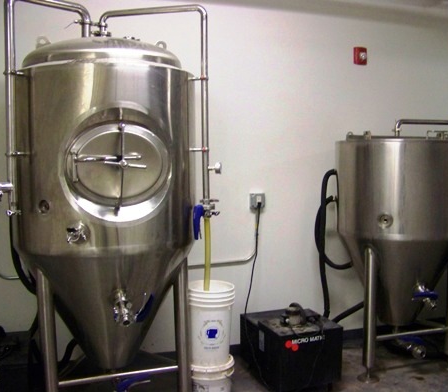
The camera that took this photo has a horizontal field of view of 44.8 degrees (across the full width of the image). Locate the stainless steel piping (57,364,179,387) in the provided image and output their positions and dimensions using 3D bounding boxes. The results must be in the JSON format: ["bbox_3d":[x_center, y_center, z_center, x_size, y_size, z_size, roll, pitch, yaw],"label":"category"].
[{"bbox_3d":[-0.591,1.022,3.094,0.690,0.036,0.036,-2,5,-19],"label":"stainless steel piping"}]

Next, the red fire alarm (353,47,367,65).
[{"bbox_3d":[1.170,-1.199,4.635,0.113,0.145,0.048,-2,5,-19],"label":"red fire alarm"}]

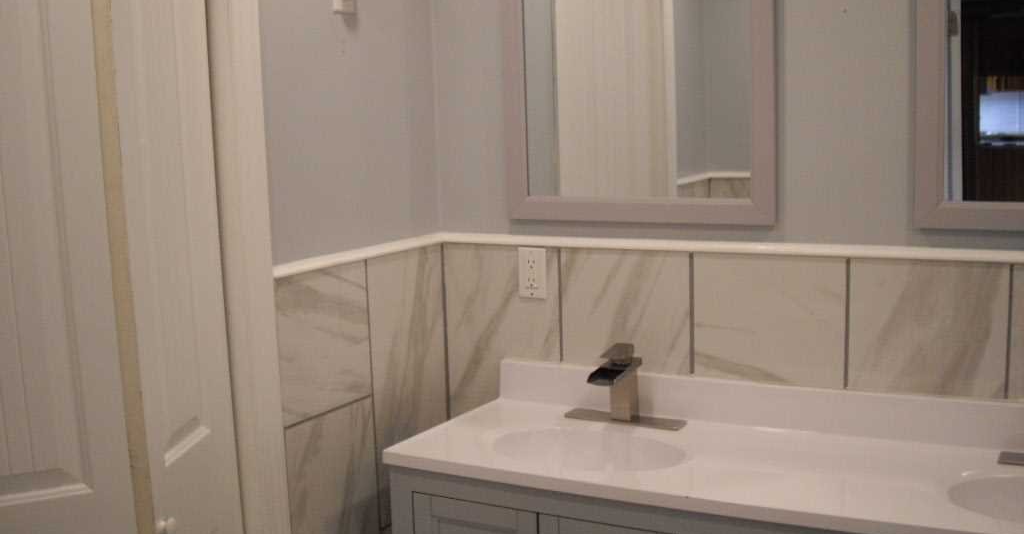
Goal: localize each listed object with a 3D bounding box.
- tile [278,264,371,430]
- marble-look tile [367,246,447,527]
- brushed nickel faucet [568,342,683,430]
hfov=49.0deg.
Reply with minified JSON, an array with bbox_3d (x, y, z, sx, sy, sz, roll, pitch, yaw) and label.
[{"bbox_3d":[-0.386,0.153,2.323,0.010,0.299,0.290,2,9,30],"label":"tile"},{"bbox_3d":[-0.234,0.268,2.594,0.010,0.603,0.291,2,9,30],"label":"marble-look tile"},{"bbox_3d":[0.218,0.248,2.353,0.262,0.171,0.155,2,9,30],"label":"brushed nickel faucet"}]

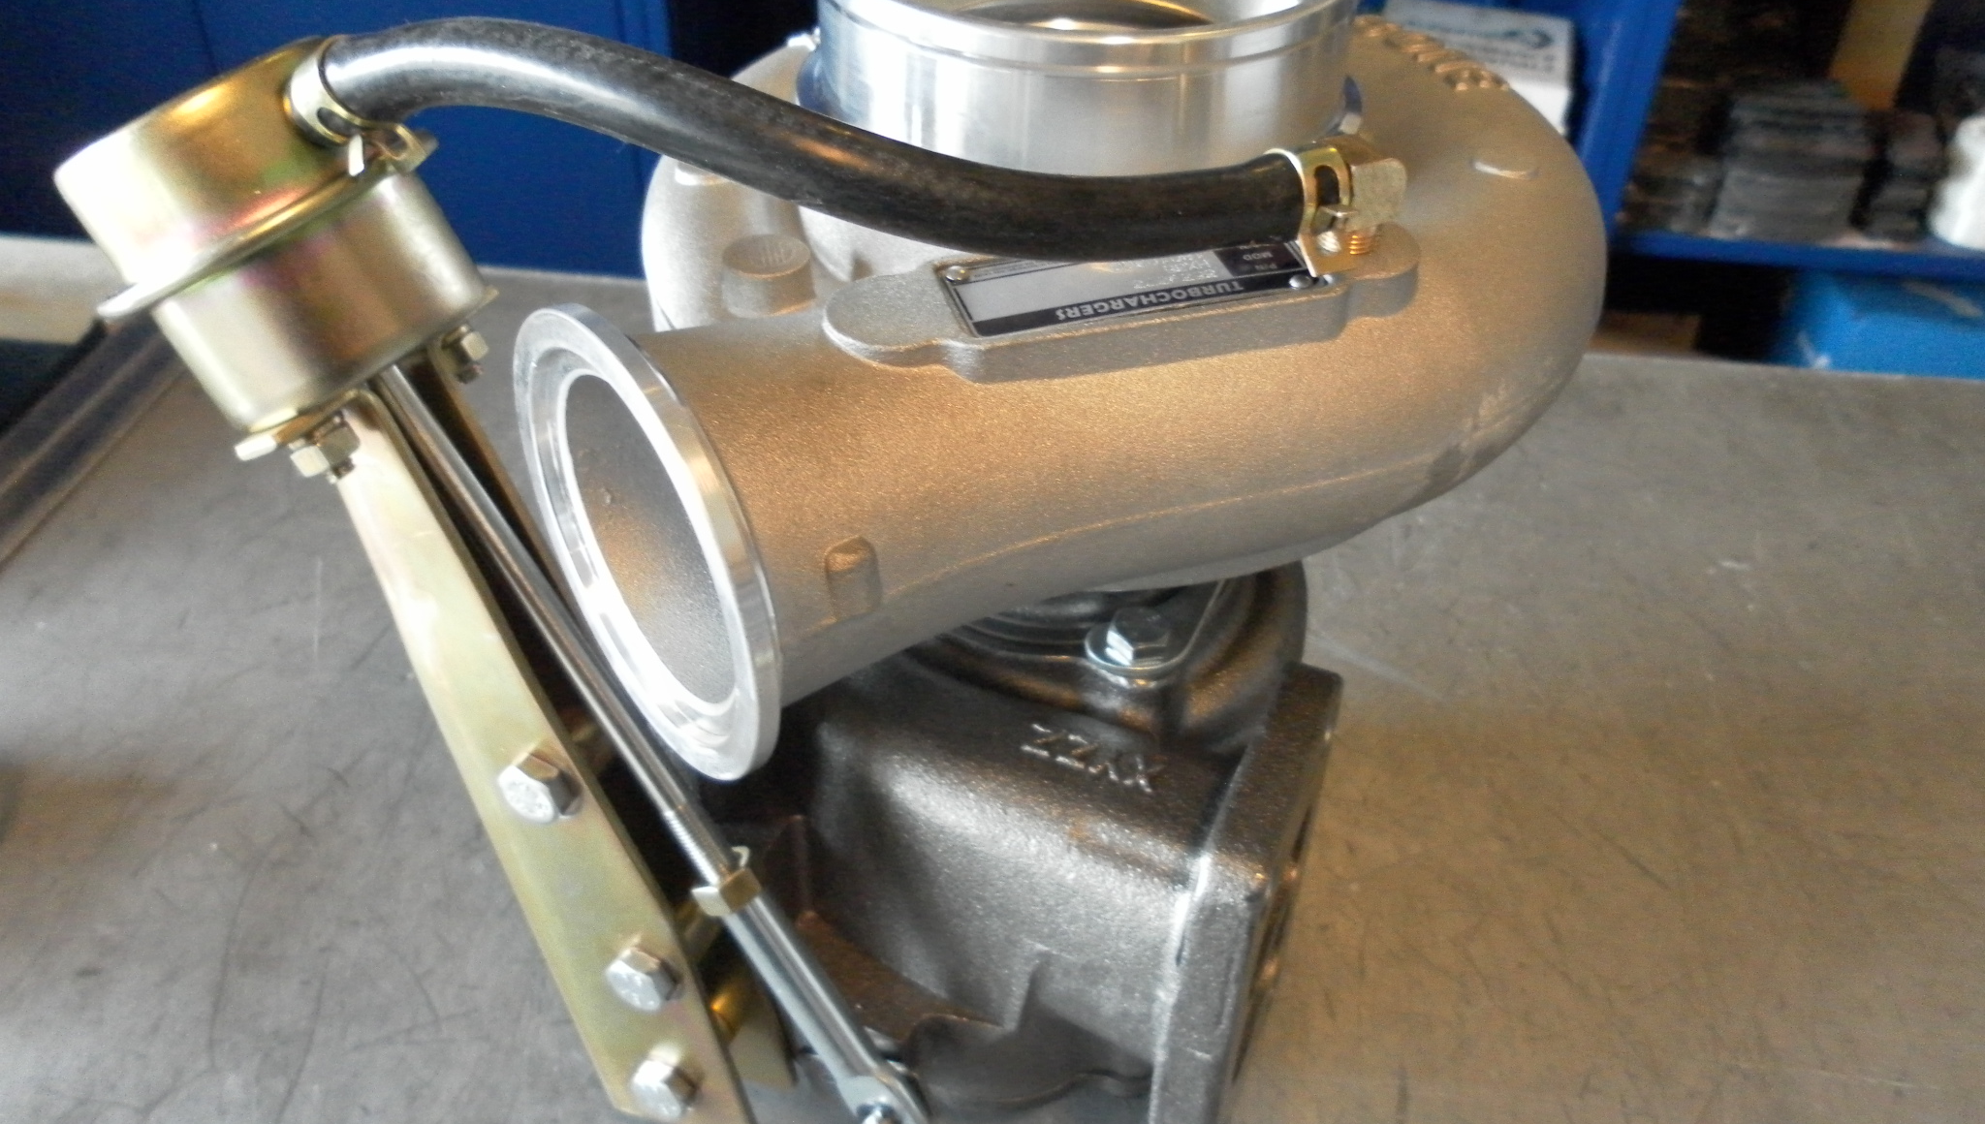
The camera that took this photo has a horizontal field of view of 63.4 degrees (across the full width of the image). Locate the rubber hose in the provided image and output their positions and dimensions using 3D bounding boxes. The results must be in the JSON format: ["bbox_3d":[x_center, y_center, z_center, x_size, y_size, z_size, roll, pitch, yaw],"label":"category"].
[{"bbox_3d":[-0.023,-0.062,0.250,0.161,0.043,0.031,-1,39,-3],"label":"rubber hose"}]

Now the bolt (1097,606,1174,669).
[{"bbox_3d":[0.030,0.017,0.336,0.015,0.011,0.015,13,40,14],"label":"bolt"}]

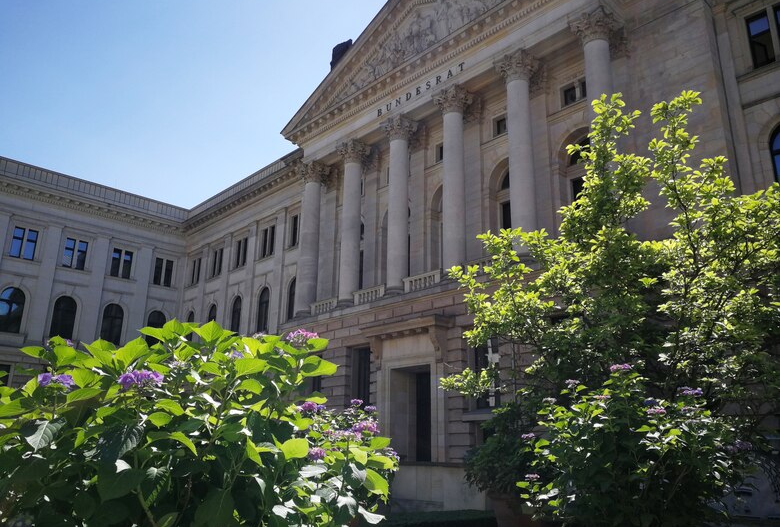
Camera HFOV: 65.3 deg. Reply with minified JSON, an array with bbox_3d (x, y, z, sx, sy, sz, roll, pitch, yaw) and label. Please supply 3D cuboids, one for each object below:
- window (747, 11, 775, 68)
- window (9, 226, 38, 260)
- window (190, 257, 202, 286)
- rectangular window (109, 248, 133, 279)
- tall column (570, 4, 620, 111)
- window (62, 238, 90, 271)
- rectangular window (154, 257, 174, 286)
[{"bbox_3d":[12.792,-7.787,21.031,0.288,2.034,0.673,16,-23,-41],"label":"window"},{"bbox_3d":[-24.450,-1.316,40.759,1.334,2.084,0.250,16,-23,-41],"label":"window"},{"bbox_3d":[-16.205,0.764,50.684,0.288,2.088,1.440,16,-23,-41],"label":"window"},{"bbox_3d":[-19.776,0.037,44.973,1.334,2.084,0.250,16,-23,-41],"label":"rectangular window"},{"bbox_3d":[7.796,-4.946,22.066,1.278,8.892,1.278,16,-23,-41],"label":"tall column"},{"bbox_3d":[-22.132,-0.645,42.849,1.334,2.084,0.250,16,-23,-41],"label":"window"},{"bbox_3d":[-17.484,0.701,47.039,1.334,2.084,0.250,16,-23,-41],"label":"rectangular window"}]

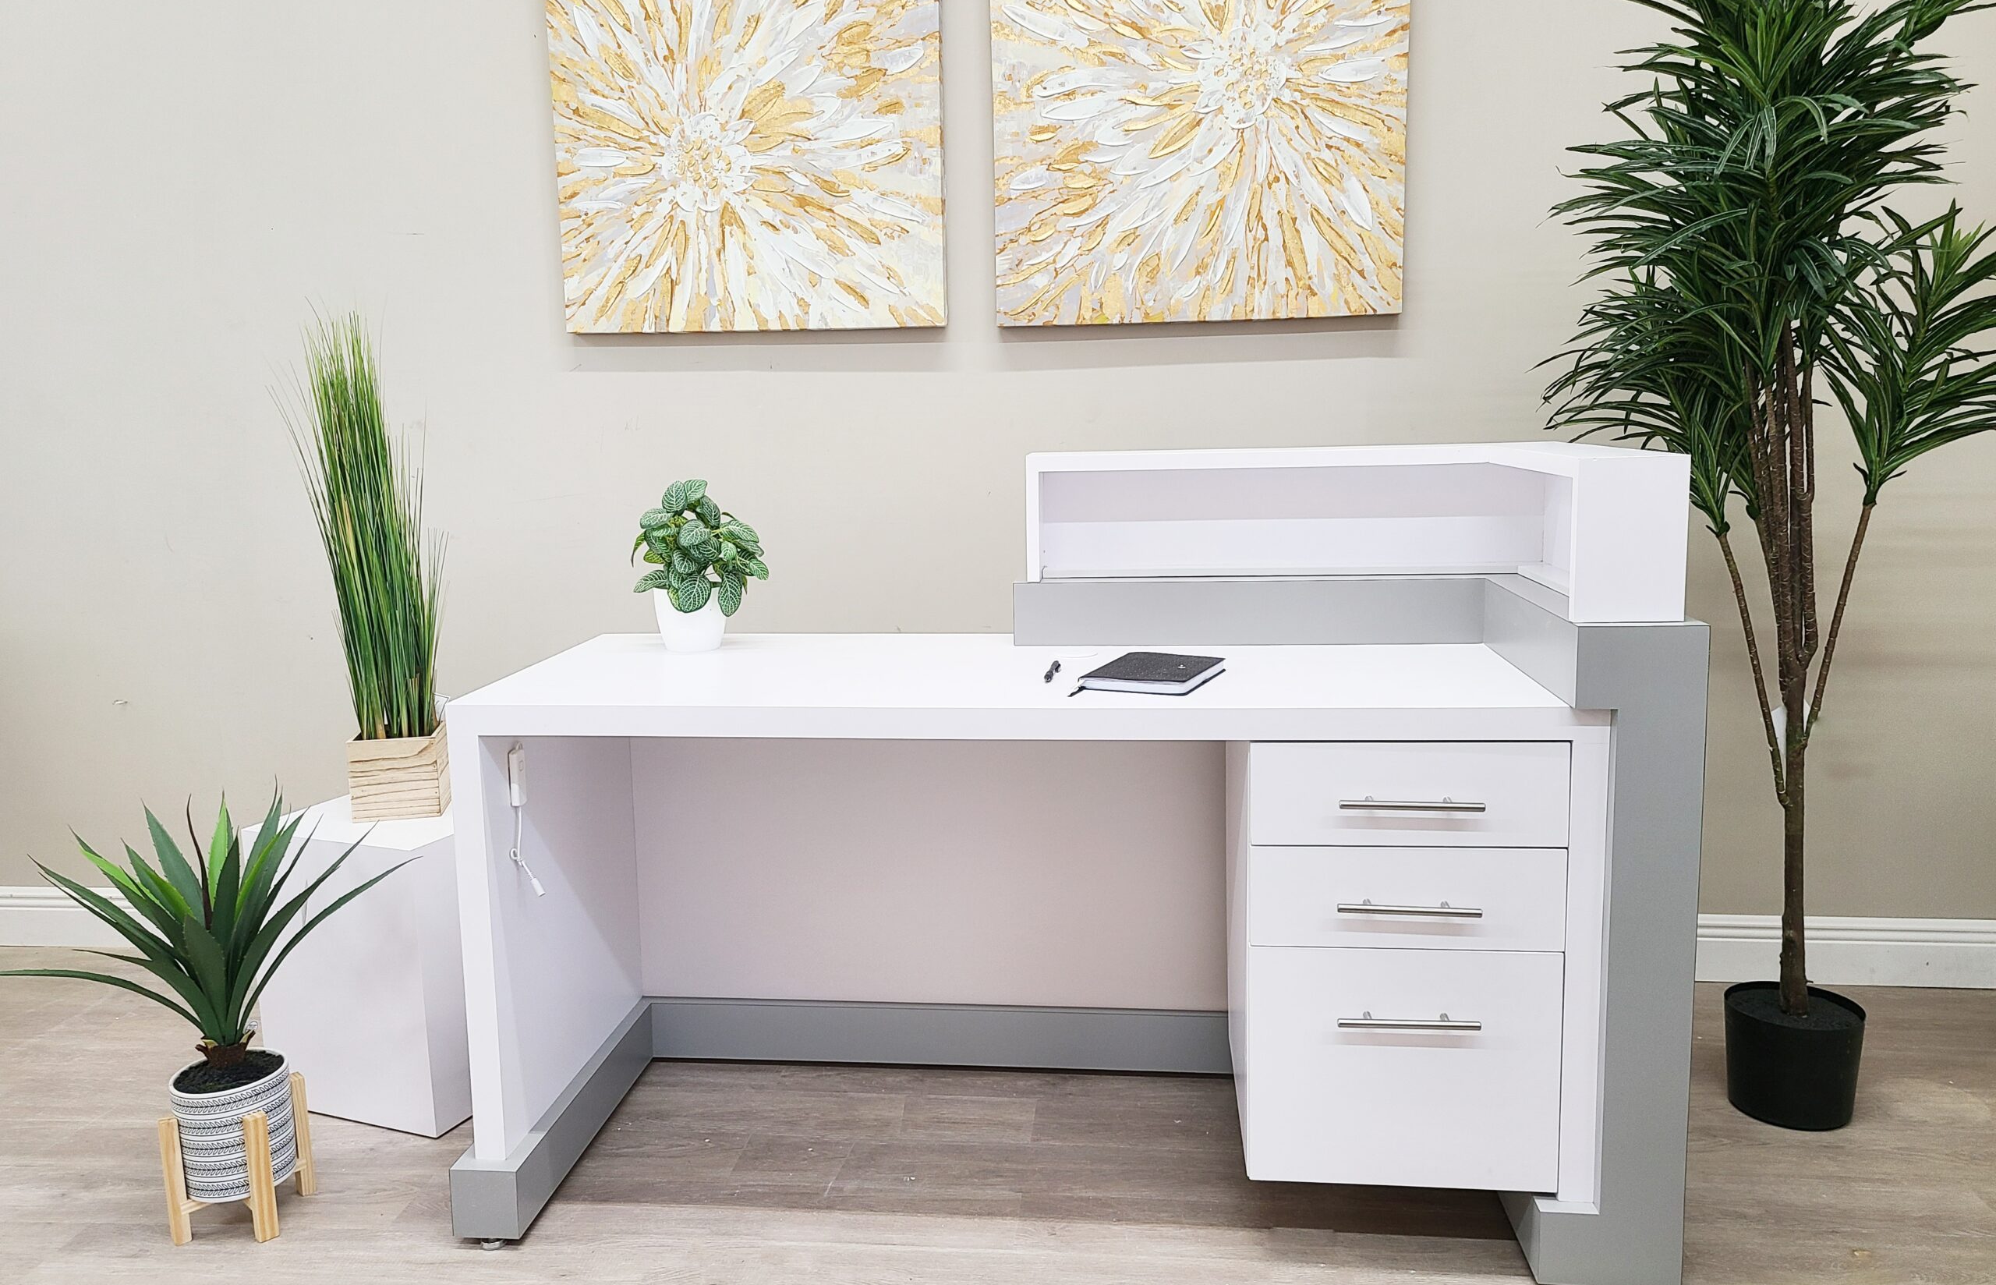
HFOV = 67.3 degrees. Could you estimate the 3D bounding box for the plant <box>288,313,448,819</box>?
[{"bbox_3d":[-1.020,-0.122,2.469,0.215,0.820,0.180,-3,9,-11],"label":"plant"}]

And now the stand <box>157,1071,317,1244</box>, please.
[{"bbox_3d":[-1.075,0.729,2.133,0.145,0.187,0.145,-1,9,-1],"label":"stand"}]

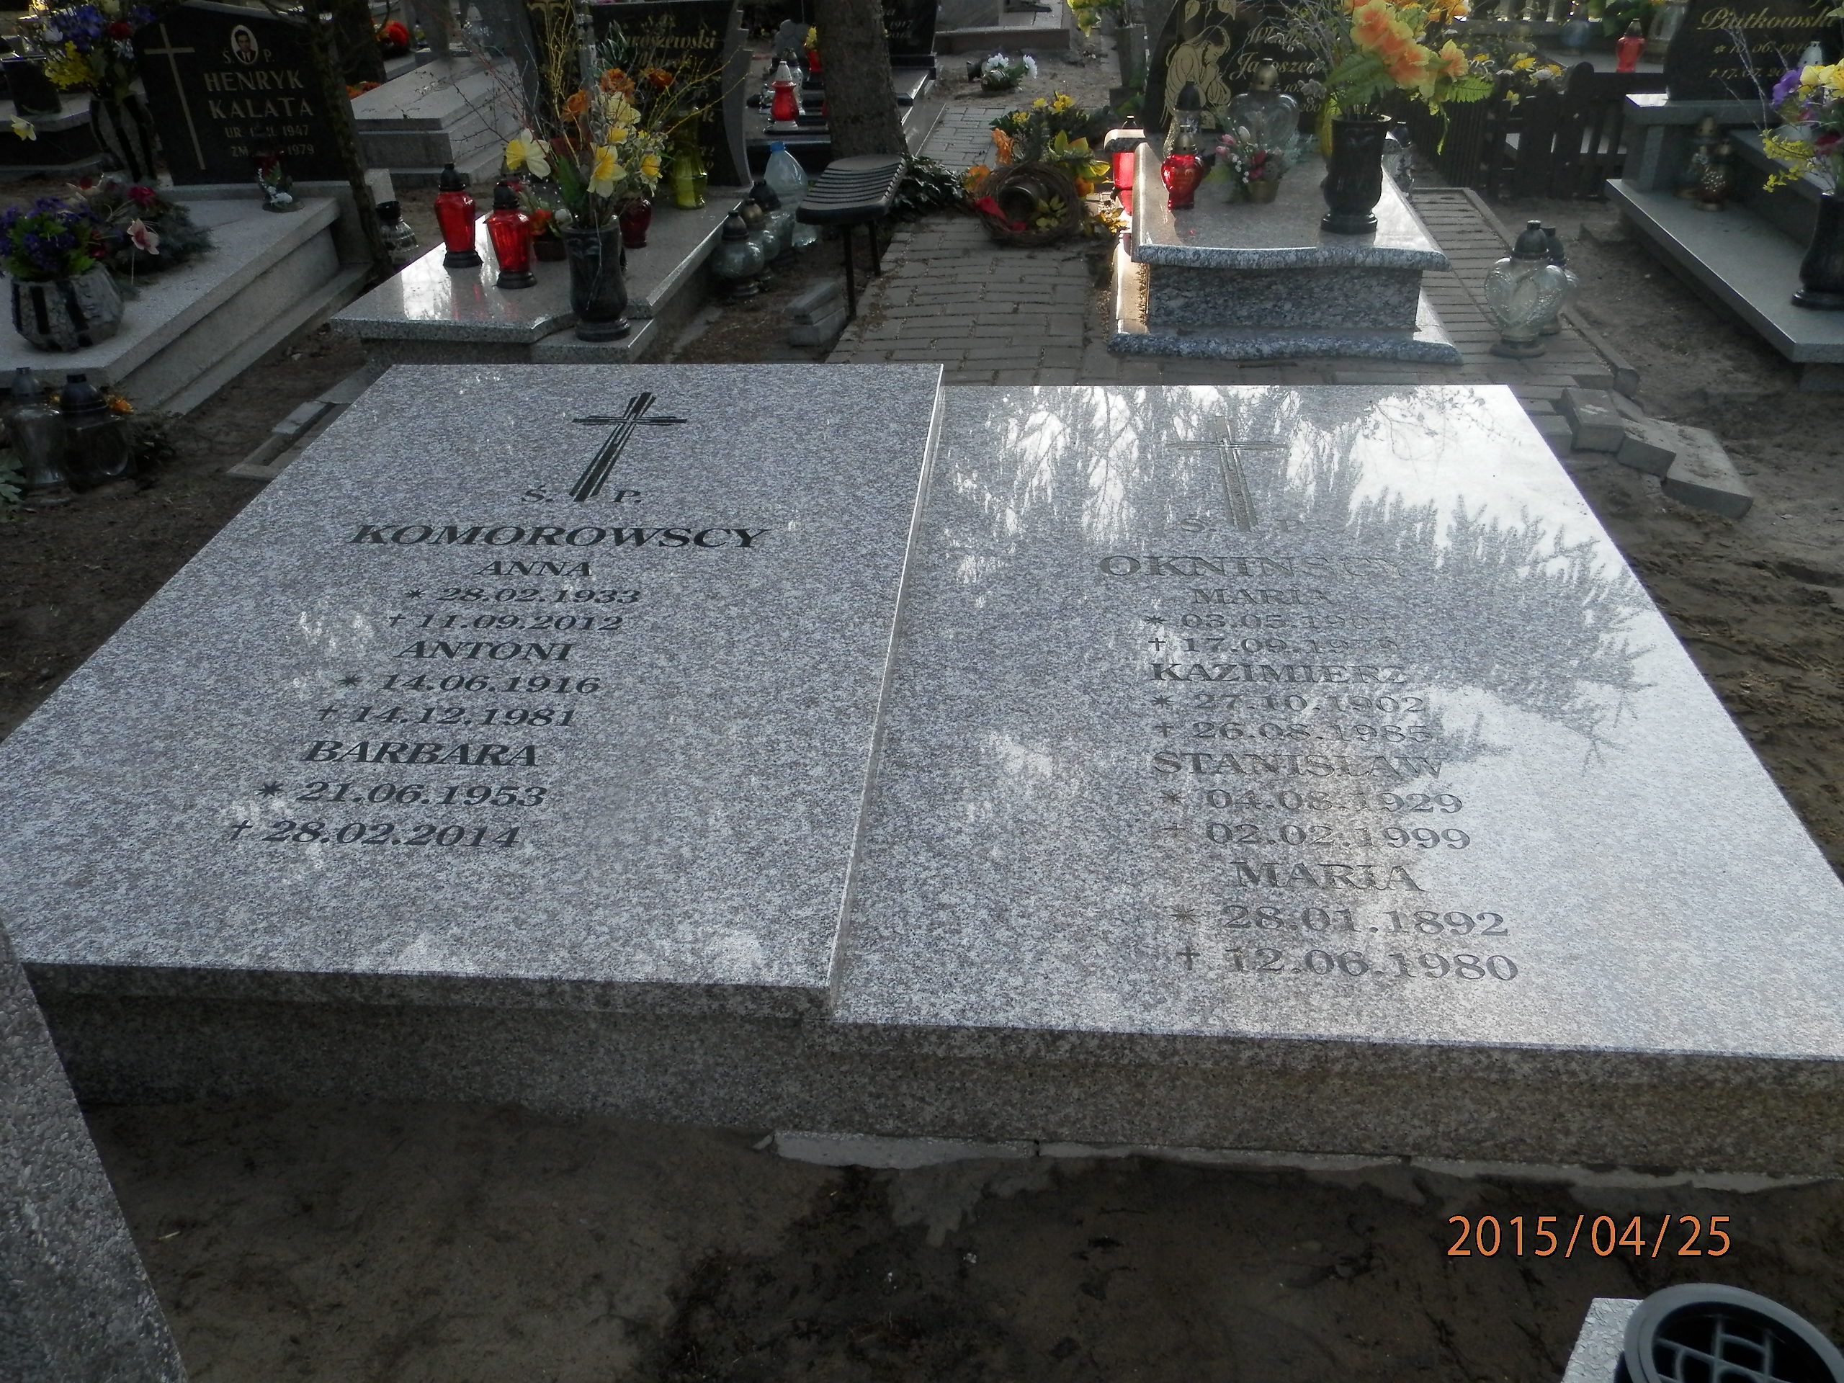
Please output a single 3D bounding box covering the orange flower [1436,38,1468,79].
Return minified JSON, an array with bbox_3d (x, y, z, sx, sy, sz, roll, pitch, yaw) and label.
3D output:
[{"bbox_3d":[1.320,-1.579,3.720,0.070,0.085,0.085,22,38,33],"label":"orange flower"}]

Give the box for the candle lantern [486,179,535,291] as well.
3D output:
[{"bbox_3d":[-1.091,-1.211,3.952,0.115,0.265,0.115,-1,31,0],"label":"candle lantern"}]

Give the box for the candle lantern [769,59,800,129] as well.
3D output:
[{"bbox_3d":[-0.526,-2.281,5.689,0.118,0.235,0.118,-1,31,0],"label":"candle lantern"}]

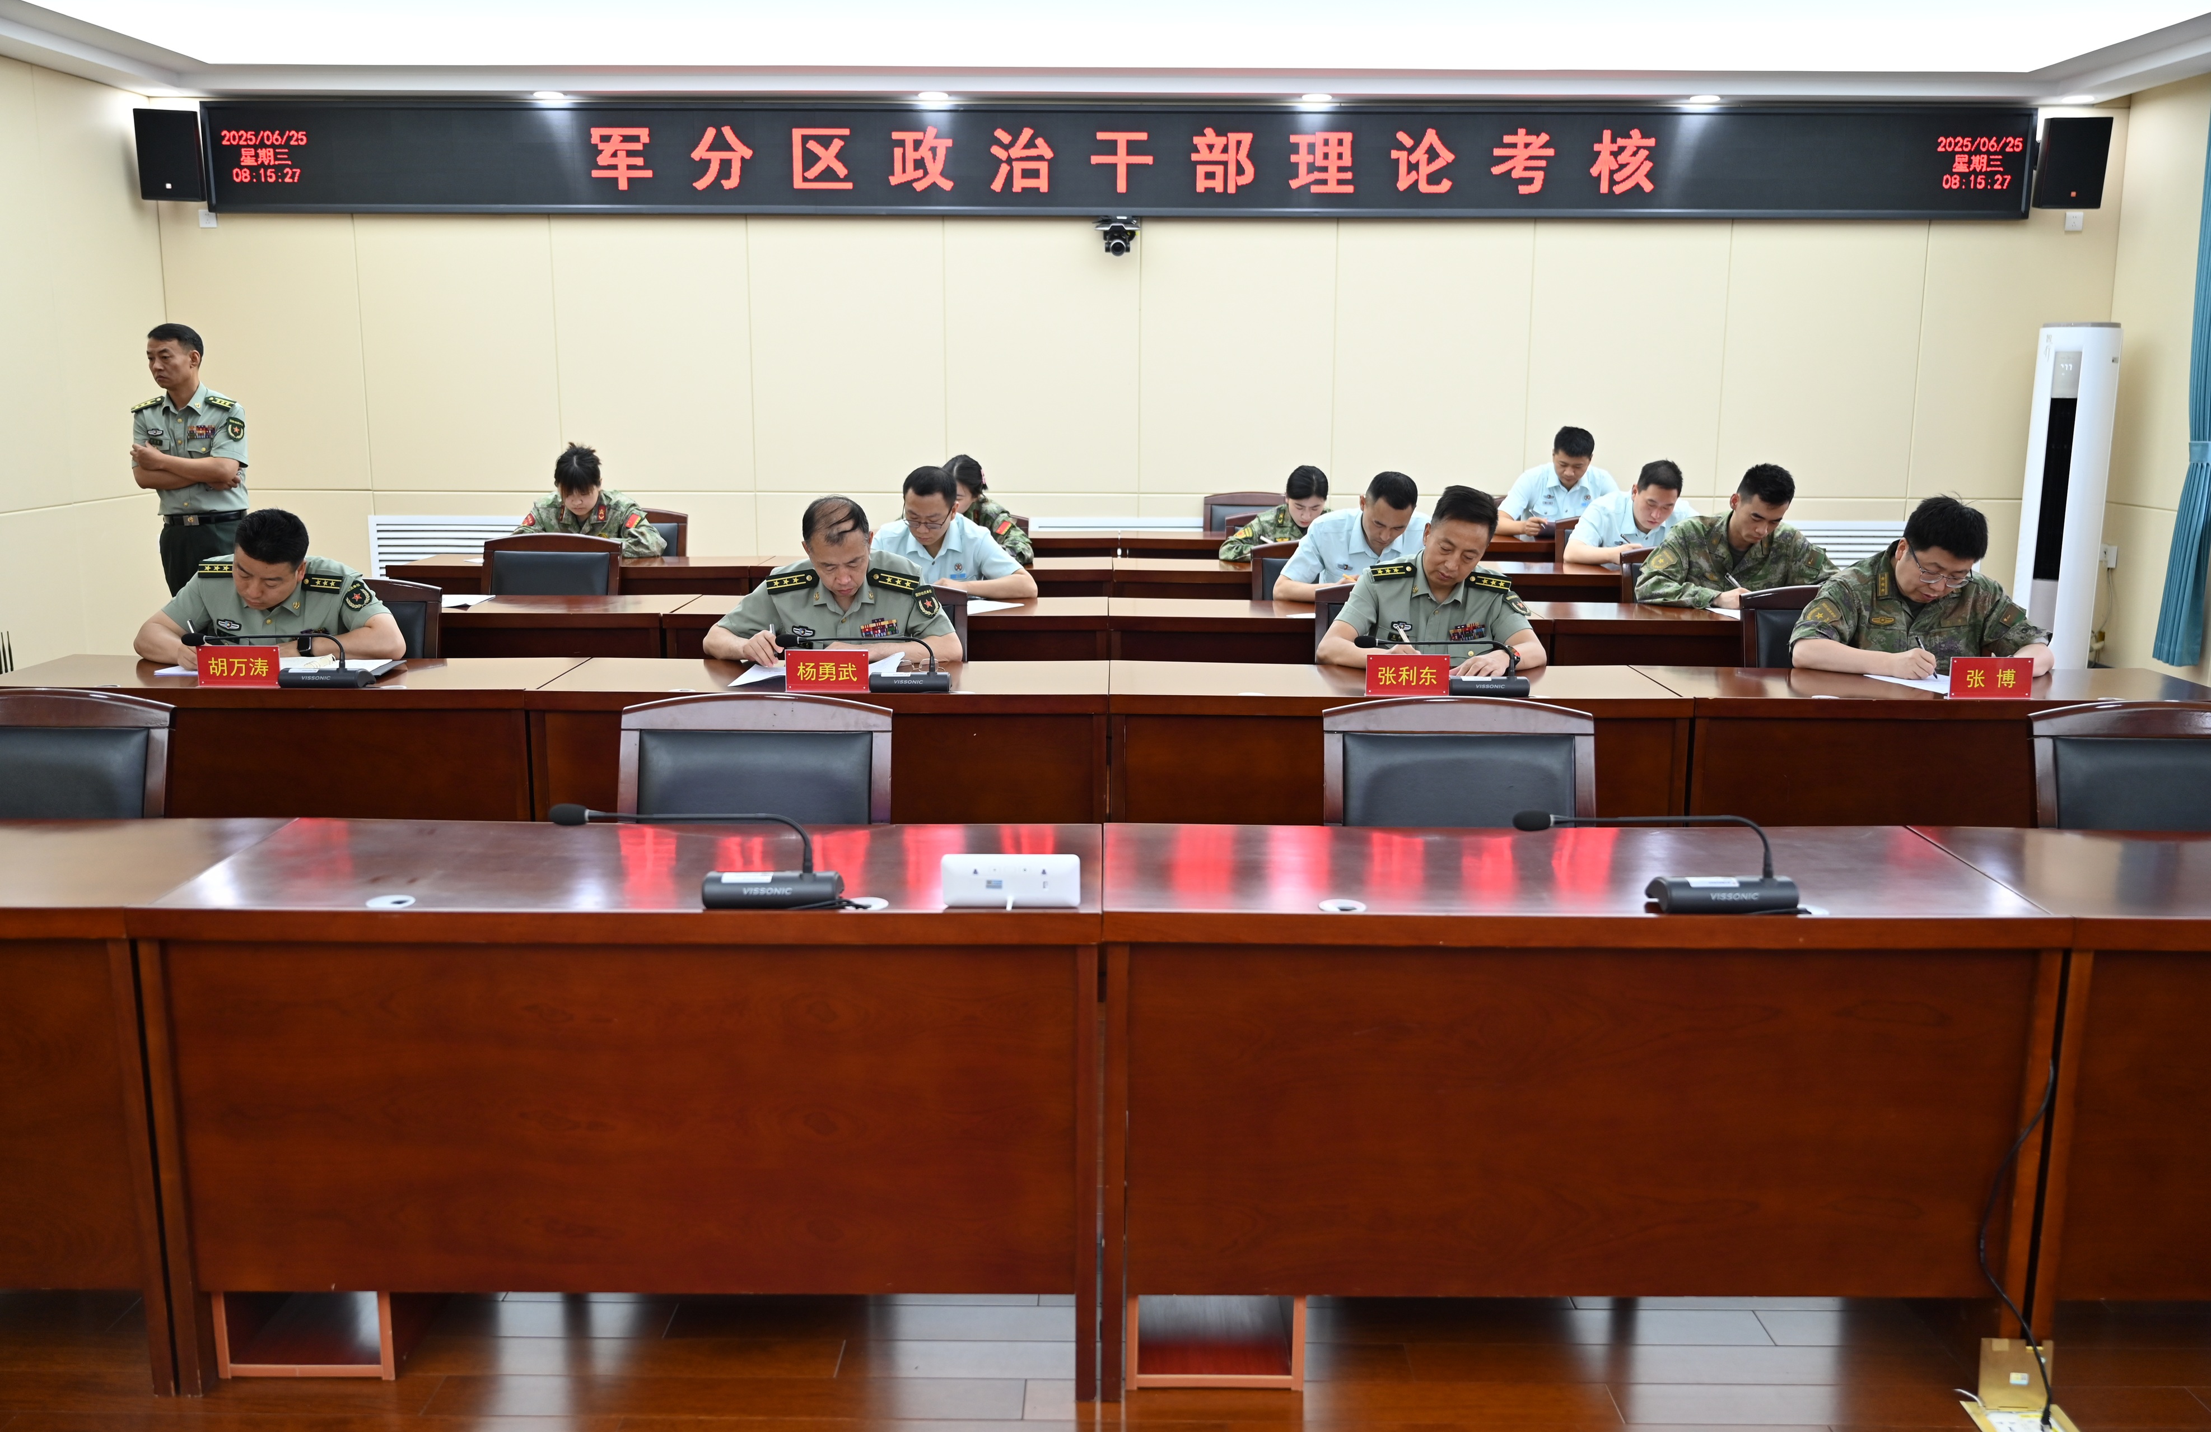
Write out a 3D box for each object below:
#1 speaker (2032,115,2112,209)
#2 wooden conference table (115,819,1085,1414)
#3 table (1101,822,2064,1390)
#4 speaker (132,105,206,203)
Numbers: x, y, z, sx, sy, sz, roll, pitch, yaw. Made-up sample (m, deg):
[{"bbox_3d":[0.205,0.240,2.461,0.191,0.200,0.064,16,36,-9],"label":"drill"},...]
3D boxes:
[{"bbox_3d":[4.715,-2.688,8.976,0.300,0.430,0.260,4,16,17],"label":"speaker"},{"bbox_3d":[-0.708,0.602,2.972,1.410,0.760,0.510,0,11,1],"label":"wooden conference table"},{"bbox_3d":[0.685,0.621,2.979,1.390,0.770,0.540,0,11,0],"label":"table"},{"bbox_3d":[-4.549,-2.721,8.945,0.270,0.420,0.250,-4,15,-21],"label":"speaker"}]

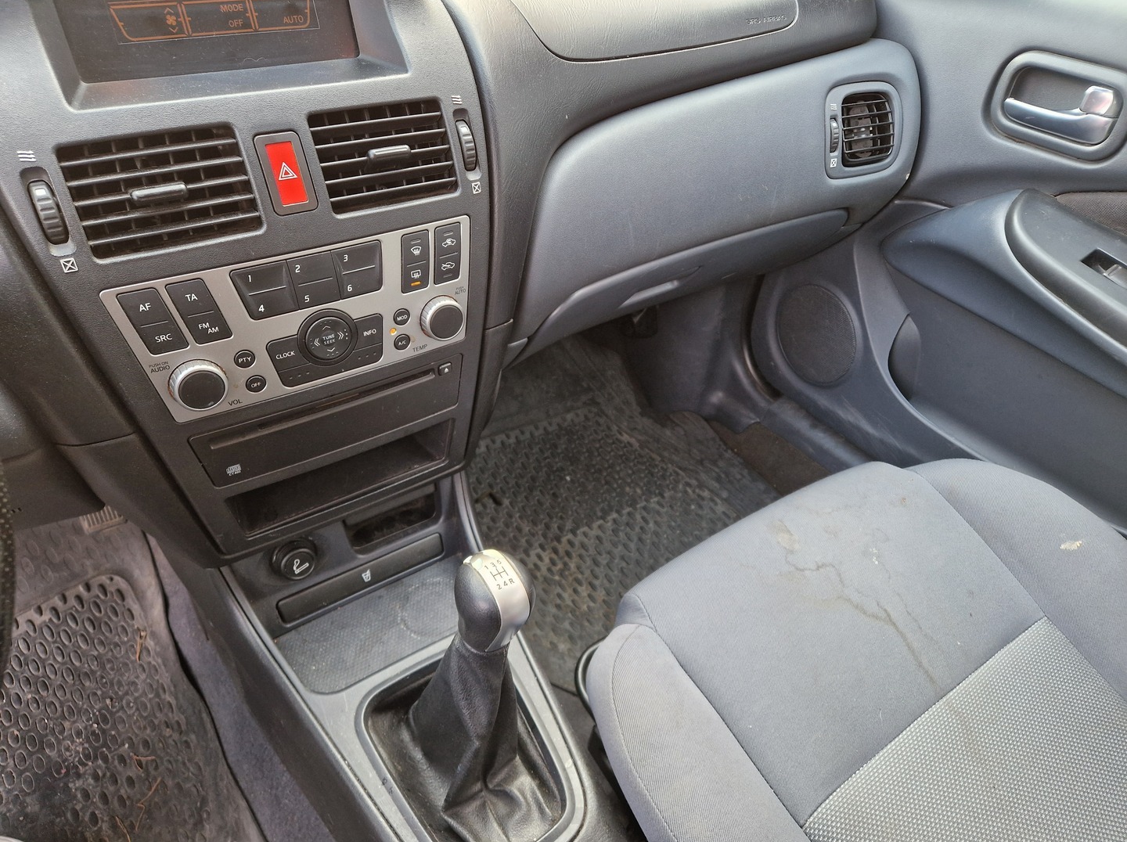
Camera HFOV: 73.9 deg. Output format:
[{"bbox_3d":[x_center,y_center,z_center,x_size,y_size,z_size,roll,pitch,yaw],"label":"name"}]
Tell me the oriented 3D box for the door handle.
[{"bbox_3d":[0.472,-0.297,0.709,0.027,0.047,0.107,-20,42,-27],"label":"door handle"}]

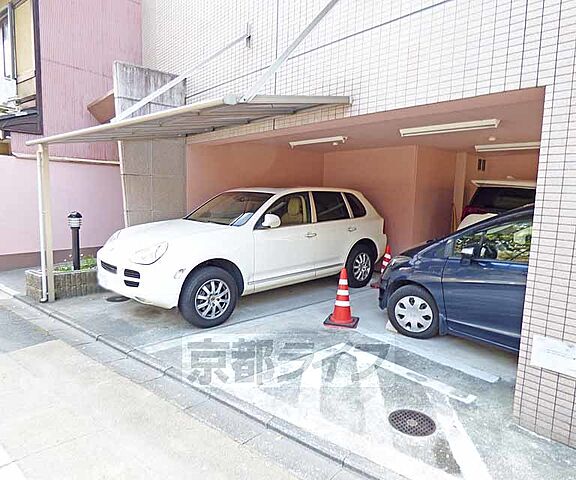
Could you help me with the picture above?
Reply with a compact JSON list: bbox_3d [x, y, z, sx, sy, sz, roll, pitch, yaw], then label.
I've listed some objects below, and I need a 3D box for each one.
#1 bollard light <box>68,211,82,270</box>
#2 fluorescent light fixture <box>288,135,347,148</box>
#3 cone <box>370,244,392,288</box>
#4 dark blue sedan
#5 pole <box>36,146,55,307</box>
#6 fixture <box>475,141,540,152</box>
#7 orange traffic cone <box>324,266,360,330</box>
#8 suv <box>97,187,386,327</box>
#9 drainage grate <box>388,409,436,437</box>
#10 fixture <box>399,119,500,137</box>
[{"bbox_3d":[-3.248,0.020,5.301,0.210,0.900,0.210,-5,10,-45],"label":"bollard light"},{"bbox_3d":[0.463,-1.723,6.001,0.130,0.100,1.240,-5,10,-45],"label":"fluorescent light fixture"},{"bbox_3d":[1.751,0.441,6.082,0.380,0.700,0.380,-5,10,-45],"label":"cone"},{"bbox_3d":[2.851,0.366,3.497,4.000,1.550,1.700,7,9,44],"label":"dark blue sedan"},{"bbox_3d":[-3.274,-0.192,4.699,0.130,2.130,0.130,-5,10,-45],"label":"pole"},{"bbox_3d":[3.883,-1.592,5.900,0.200,0.090,1.240,-5,10,-45],"label":"fixture"},{"bbox_3d":[0.702,0.686,4.361,0.375,0.700,0.375,4,7,18],"label":"orange traffic cone"},{"bbox_3d":[-0.382,-0.009,5.601,4.780,1.690,1.930,-6,11,-41],"label":"suv"},{"bbox_3d":[0.875,1.293,2.438,0.315,0.020,0.315,2,7,0],"label":"drainage grate"},{"bbox_3d":[2.110,-1.506,4.647,0.200,0.090,1.240,-5,10,-45],"label":"fixture"}]

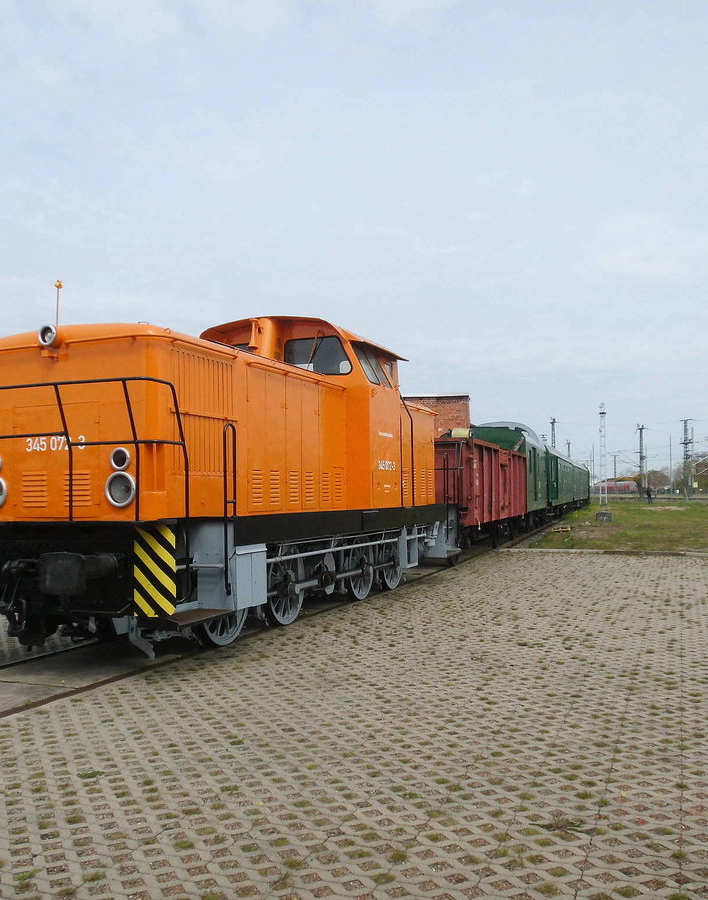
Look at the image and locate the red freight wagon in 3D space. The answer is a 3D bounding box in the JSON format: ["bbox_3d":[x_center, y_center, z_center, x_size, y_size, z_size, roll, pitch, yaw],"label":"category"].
[{"bbox_3d":[2.497,1.304,21.817,2.800,2.870,10.000,-2,-3,19],"label":"red freight wagon"}]

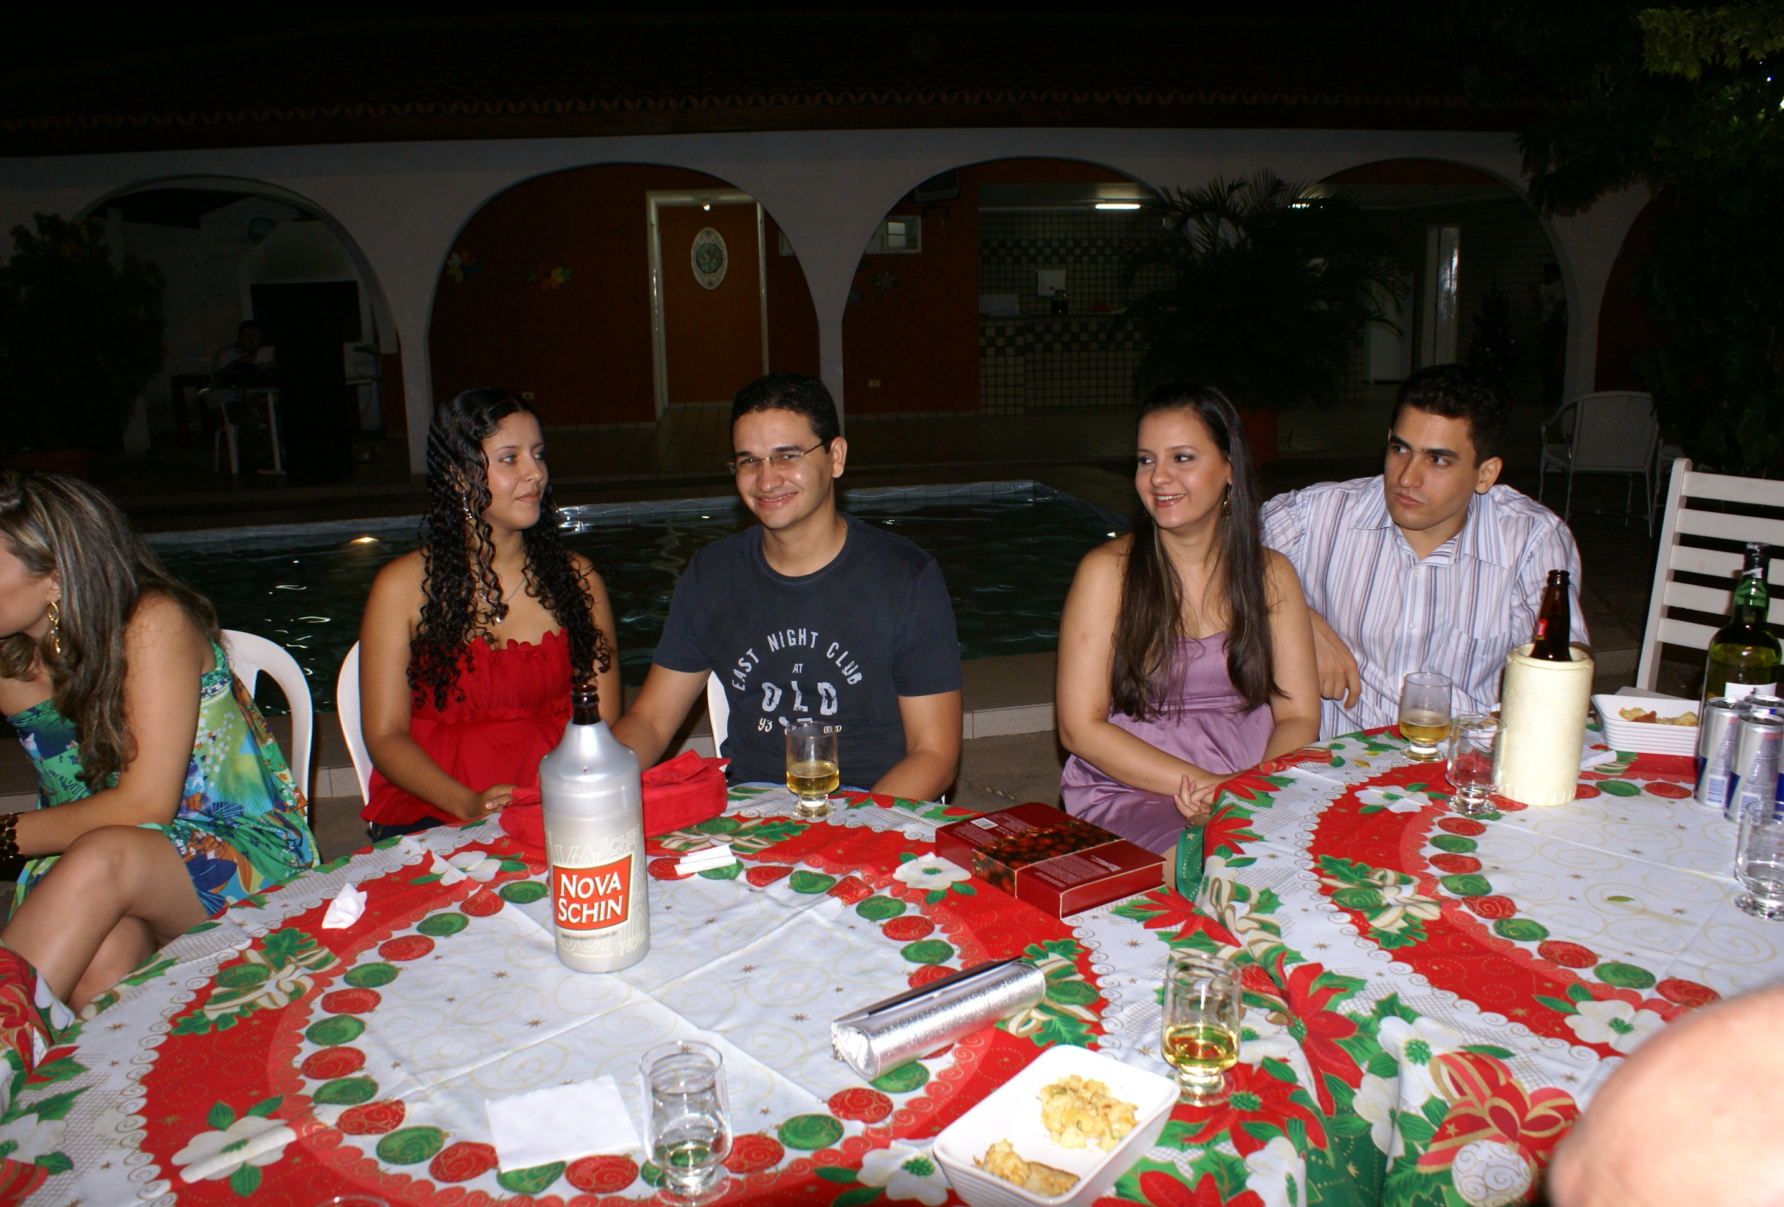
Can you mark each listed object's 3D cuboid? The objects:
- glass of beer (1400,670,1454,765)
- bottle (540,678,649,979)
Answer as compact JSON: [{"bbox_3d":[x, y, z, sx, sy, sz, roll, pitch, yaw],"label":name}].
[{"bbox_3d":[0.757,0.164,1.921,0.067,0.112,0.067,4,13,22],"label":"glass of beer"},{"bbox_3d":[-0.302,0.220,1.369,0.094,0.288,0.094,-4,13,-13],"label":"bottle"}]

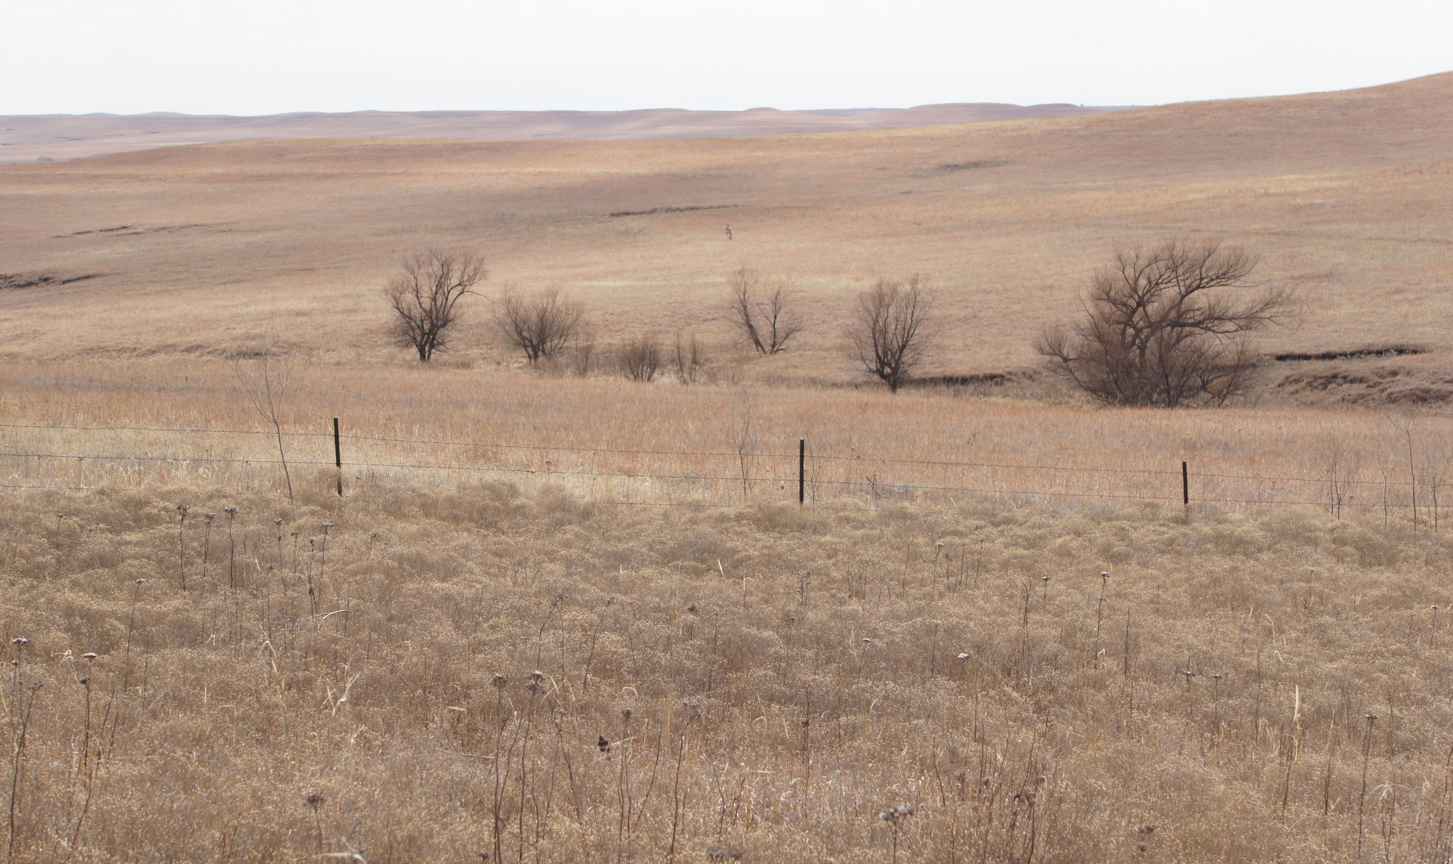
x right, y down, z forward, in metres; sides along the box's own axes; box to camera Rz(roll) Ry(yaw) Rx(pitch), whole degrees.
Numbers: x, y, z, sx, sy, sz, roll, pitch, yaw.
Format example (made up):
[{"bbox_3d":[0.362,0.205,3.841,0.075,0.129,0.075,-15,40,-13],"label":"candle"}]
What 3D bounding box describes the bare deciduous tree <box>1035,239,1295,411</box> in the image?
[{"bbox_3d":[15.850,-3.890,120.000,9.270,6.180,7.880,0,5,0],"label":"bare deciduous tree"}]

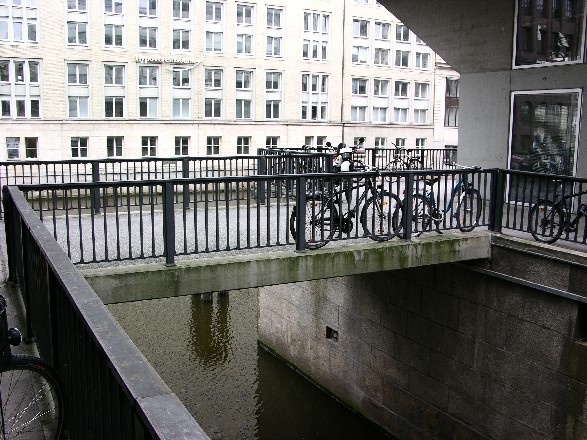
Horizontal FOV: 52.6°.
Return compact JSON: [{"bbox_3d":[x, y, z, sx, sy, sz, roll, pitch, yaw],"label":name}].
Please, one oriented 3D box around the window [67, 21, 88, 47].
[{"bbox_3d":[-18.810,-16.255,51.830,1.800,2.100,0.200,-4,10,-28],"label":"window"}]

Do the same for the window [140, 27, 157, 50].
[{"bbox_3d":[-12.475,-15.594,50.704,1.560,1.820,0.200,-4,10,-24],"label":"window"}]

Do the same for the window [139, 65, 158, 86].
[{"bbox_3d":[-12.512,-12.468,51.203,1.660,1.840,0.200,-4,10,-24],"label":"window"}]

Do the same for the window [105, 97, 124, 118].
[{"bbox_3d":[-16.302,-10.261,54.102,1.800,1.970,0.200,-4,10,-28],"label":"window"}]

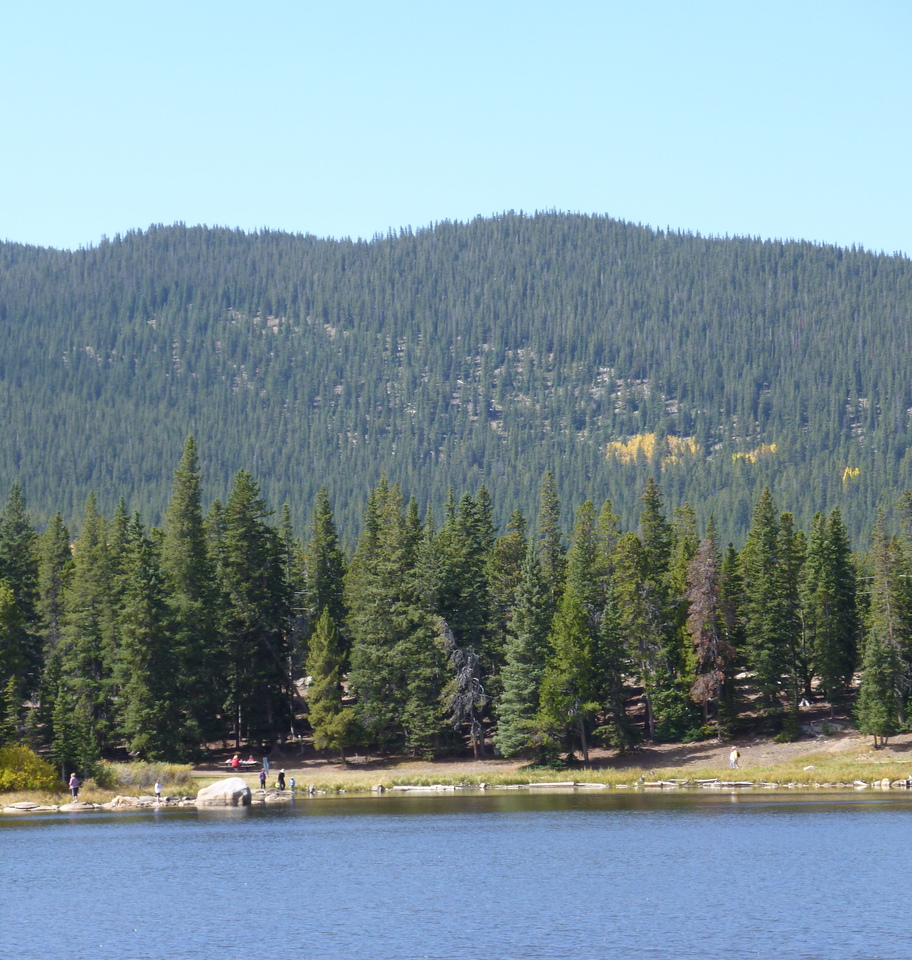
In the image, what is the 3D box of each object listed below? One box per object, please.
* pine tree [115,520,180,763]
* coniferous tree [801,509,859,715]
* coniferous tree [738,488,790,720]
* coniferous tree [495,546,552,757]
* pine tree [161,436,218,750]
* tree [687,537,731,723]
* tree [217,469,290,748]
[{"bbox_3d":[-19.590,10.220,263.000,4.190,15.300,4.190,0,-3,0],"label":"pine tree"},{"bbox_3d":[31.650,11.200,350.000,4.730,17.580,4.730,0,-3,0],"label":"coniferous tree"},{"bbox_3d":[25.870,10.290,345.000,4.670,19.160,4.670,0,-3,0],"label":"coniferous tree"},{"bbox_3d":[5.250,13.490,322.000,4.510,16.640,4.510,0,-3,0],"label":"coniferous tree"},{"bbox_3d":[-20.460,8.870,318.000,4.450,24.420,4.450,0,-3,0],"label":"pine tree"},{"bbox_3d":[20.610,12.450,338.000,3.590,15.670,3.590,0,-3,0],"label":"tree"},{"bbox_3d":[-15.790,10.260,323.000,5.770,22.310,5.770,0,-3,0],"label":"tree"}]

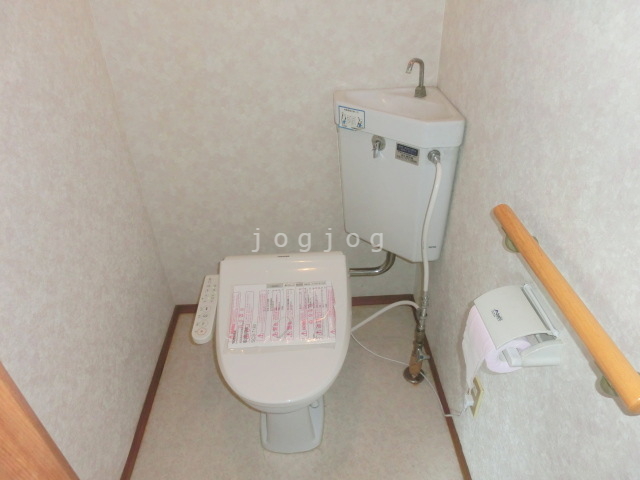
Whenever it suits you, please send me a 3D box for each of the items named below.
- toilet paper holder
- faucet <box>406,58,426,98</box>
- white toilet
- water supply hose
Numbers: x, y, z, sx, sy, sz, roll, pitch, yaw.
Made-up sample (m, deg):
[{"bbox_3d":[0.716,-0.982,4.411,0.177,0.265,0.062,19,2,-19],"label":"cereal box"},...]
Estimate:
[{"bbox_3d":[0.349,0.143,0.801,0.100,0.080,0.163,-3,35,-1],"label":"toilet paper holder"},{"bbox_3d":[0.278,-0.452,1.259,0.036,0.112,0.098,27,44,35],"label":"faucet"},{"bbox_3d":[-0.098,0.375,1.346,0.375,0.485,0.550,-3,35,-1],"label":"white toilet"},{"bbox_3d":[0.325,0.131,1.368,0.075,0.830,0.105,-3,35,-1],"label":"water supply hose"}]

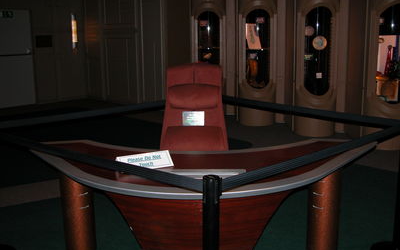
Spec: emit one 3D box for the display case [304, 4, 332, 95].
[{"bbox_3d":[1.675,-1.038,6.223,0.372,1.219,0.280,2,12,15],"label":"display case"}]

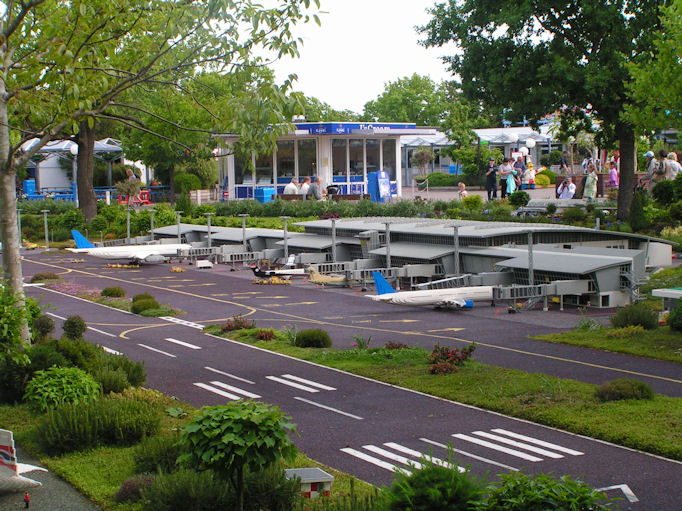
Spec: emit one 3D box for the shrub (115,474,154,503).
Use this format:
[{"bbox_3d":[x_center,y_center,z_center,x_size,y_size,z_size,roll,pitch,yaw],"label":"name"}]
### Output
[{"bbox_3d":[-1.014,1.152,6.509,0.210,0.130,0.200,-1,4,0],"label":"shrub"}]

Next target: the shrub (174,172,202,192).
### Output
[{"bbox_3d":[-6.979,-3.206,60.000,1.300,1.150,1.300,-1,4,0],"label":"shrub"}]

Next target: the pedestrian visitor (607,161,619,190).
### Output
[{"bbox_3d":[9.060,-2.385,43.953,0.380,1.550,0.460,-2,4,-9],"label":"pedestrian visitor"}]

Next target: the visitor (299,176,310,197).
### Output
[{"bbox_3d":[-1.254,-2.140,45.957,0.500,1.250,0.700,1,5,37],"label":"visitor"}]

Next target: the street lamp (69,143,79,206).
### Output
[{"bbox_3d":[-10.682,-3.101,52.894,0.400,2.700,0.400,-1,4,0],"label":"street lamp"}]

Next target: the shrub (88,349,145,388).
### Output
[{"bbox_3d":[-1.703,0.853,10.056,0.420,0.290,0.400,-1,4,0],"label":"shrub"}]

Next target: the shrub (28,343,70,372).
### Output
[{"bbox_3d":[-2.330,0.839,10.550,0.360,0.300,0.340,-1,4,0],"label":"shrub"}]

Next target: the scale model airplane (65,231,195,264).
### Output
[{"bbox_3d":[-3.715,-0.159,23.373,2.270,0.620,1.950,-3,4,-25],"label":"scale model airplane"}]

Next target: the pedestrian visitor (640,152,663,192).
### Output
[{"bbox_3d":[9.355,-2.262,39.953,0.500,1.740,0.520,-1,4,6],"label":"pedestrian visitor"}]

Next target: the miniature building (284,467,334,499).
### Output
[{"bbox_3d":[-0.157,1.136,6.589,0.205,0.110,0.210,-3,4,-21],"label":"miniature building"}]

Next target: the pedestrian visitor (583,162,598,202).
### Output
[{"bbox_3d":[9.170,-2.683,48.500,0.500,1.500,0.440,-3,4,-24],"label":"pedestrian visitor"}]

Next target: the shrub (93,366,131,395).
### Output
[{"bbox_3d":[-1.730,0.943,9.950,0.290,0.220,0.280,-1,4,0],"label":"shrub"}]

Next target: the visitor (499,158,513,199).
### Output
[{"bbox_3d":[6.856,-3.188,55.000,0.500,1.660,0.480,-5,5,-41],"label":"visitor"}]

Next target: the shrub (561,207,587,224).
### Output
[{"bbox_3d":[5.817,-1.000,33.015,0.620,0.430,0.600,-1,4,0],"label":"shrub"}]

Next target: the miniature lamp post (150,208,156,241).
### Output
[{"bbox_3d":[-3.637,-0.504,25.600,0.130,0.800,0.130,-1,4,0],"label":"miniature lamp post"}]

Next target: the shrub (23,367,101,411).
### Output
[{"bbox_3d":[-2.002,0.952,9.450,0.560,0.290,0.500,-1,4,0],"label":"shrub"}]

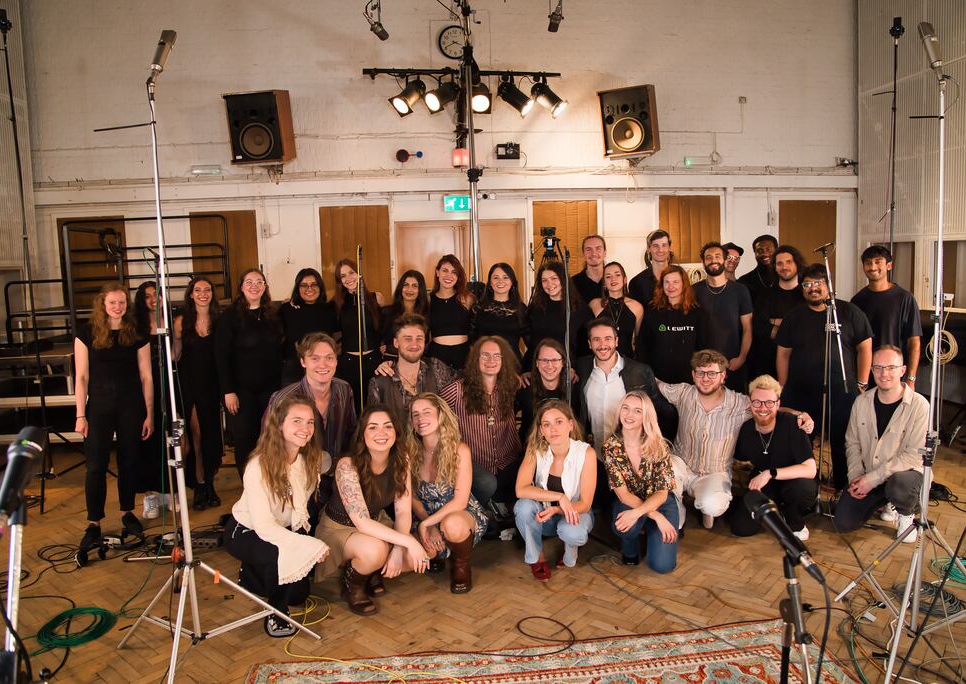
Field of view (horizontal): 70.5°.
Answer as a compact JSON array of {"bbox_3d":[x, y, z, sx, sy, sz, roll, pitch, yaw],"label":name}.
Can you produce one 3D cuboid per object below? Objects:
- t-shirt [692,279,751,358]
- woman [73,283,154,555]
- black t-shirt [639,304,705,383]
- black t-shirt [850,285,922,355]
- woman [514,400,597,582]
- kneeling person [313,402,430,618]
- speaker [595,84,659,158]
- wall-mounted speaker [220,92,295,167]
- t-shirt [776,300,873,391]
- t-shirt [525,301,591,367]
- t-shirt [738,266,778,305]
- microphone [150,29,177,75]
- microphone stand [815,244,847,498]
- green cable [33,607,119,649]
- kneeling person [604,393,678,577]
[{"bbox_3d":[1.748,-0.122,5.070,0.520,0.680,0.270,0,6,18],"label":"t-shirt"},{"bbox_3d":[-2.248,0.466,4.156,0.480,1.640,0.360,-4,7,-19],"label":"woman"},{"bbox_3d":[1.262,0.037,4.550,0.490,0.600,0.280,-1,7,6],"label":"black t-shirt"},{"bbox_3d":[2.844,-0.067,4.850,0.530,0.660,0.300,2,7,25],"label":"black t-shirt"},{"bbox_3d":[0.406,0.785,3.826,0.460,0.940,0.600,-1,7,5],"label":"woman"},{"bbox_3d":[-0.565,0.803,3.460,0.520,0.940,0.650,-5,7,-30],"label":"kneeling person"},{"bbox_3d":[1.838,-2.757,8.560,0.610,0.785,0.510,-2,17,23],"label":"speaker"},{"bbox_3d":[-2.645,-2.560,8.155,0.610,0.787,0.510,0,21,4],"label":"wall-mounted speaker"},{"bbox_3d":[2.250,0.030,4.500,0.610,0.610,0.360,1,7,18],"label":"t-shirt"},{"bbox_3d":[0.484,-0.010,4.620,0.460,0.570,0.280,-1,6,3],"label":"t-shirt"},{"bbox_3d":[2.287,-0.305,5.550,0.500,0.670,0.270,0,6,18],"label":"t-shirt"},{"bbox_3d":[-1.266,-1.148,2.700,0.058,0.200,0.058,9,-12,-6],"label":"microphone"},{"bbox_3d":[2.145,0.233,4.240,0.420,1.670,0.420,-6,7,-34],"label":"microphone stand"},{"bbox_3d":[-1.944,1.365,3.275,0.360,0.045,0.370,-1,7,6],"label":"green cable"},{"bbox_3d":[0.906,0.747,3.904,0.440,0.970,0.620,0,7,12],"label":"kneeling person"}]

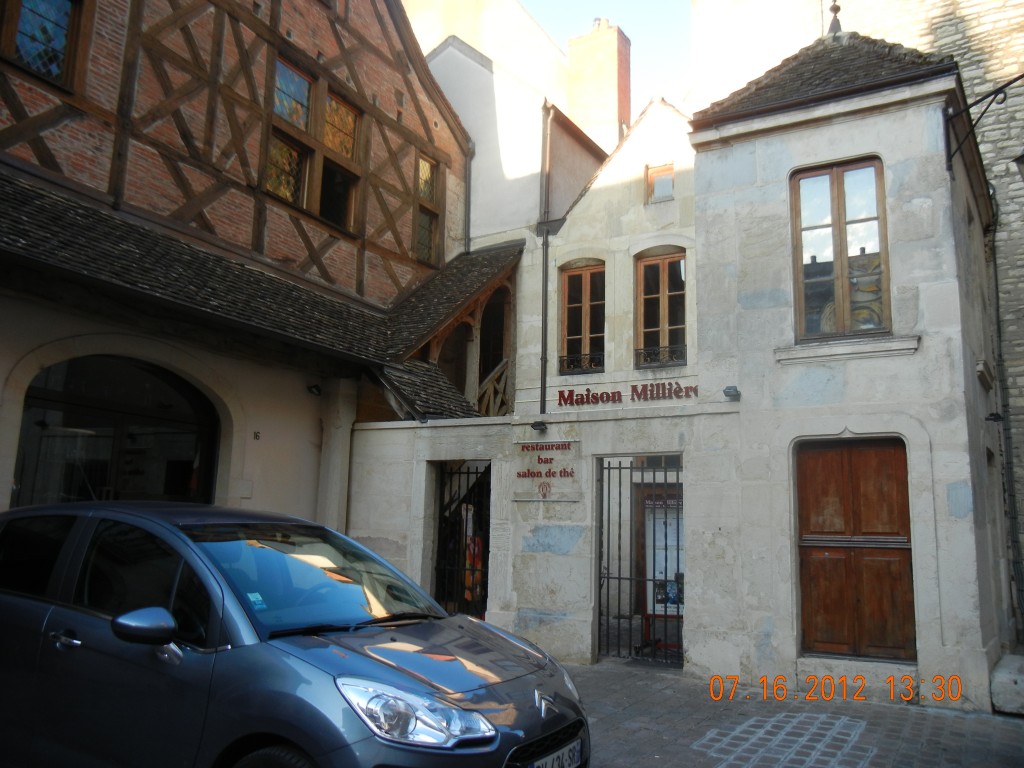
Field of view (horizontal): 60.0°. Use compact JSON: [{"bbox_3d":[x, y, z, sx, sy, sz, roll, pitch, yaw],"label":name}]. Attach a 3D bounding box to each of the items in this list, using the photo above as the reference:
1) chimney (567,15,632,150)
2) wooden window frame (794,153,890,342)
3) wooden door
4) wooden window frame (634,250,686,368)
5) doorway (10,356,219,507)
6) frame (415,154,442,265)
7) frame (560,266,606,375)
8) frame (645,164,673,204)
[{"bbox_3d":[1.467,-4.825,14.913,0.899,2.264,0.557,-4,-11,29],"label":"chimney"},{"bbox_3d":[3.417,-1.384,9.252,0.938,1.911,0.140,-4,-11,29],"label":"wooden window frame"},{"bbox_3d":[3.420,1.648,8.869,1.061,2.125,0.100,-4,-11,29],"label":"wooden door"},{"bbox_3d":[1.784,-0.856,10.554,0.623,1.369,0.140,-4,-11,29],"label":"wooden window frame"},{"bbox_3d":[-4.007,1.263,9.187,0.300,2.978,2.569,-4,-11,29],"label":"doorway"},{"bbox_3d":[-1.400,-2.849,14.627,0.140,1.693,0.770,-4,-11,29],"label":"frame"},{"bbox_3d":[0.896,-0.785,11.037,0.594,1.344,0.140,-4,-11,29],"label":"frame"},{"bbox_3d":[1.809,-2.430,10.781,0.367,0.497,0.120,-4,-11,29],"label":"frame"}]

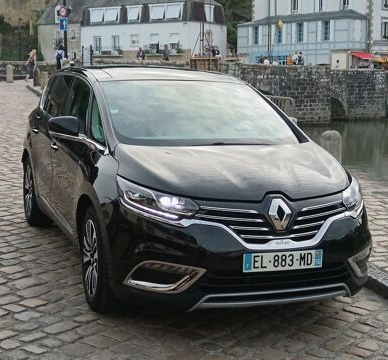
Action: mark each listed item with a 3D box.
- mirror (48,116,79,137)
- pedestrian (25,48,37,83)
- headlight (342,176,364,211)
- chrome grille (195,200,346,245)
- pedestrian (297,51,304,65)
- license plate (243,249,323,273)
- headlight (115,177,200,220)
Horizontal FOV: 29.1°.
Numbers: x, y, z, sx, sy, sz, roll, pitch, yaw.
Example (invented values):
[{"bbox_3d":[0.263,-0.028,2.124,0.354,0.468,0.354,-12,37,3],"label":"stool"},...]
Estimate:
[{"bbox_3d":[-0.962,-0.403,5.505,0.220,0.155,0.130,-2,9,-21],"label":"mirror"},{"bbox_3d":[-8.054,-5.633,37.000,0.550,1.650,0.550,5,9,30],"label":"pedestrian"},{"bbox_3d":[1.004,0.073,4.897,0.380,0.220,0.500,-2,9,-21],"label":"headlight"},{"bbox_3d":[0.492,0.248,4.395,1.000,0.260,0.160,-2,9,-21],"label":"chrome grille"},{"bbox_3d":[8.145,-8.906,57.000,0.500,1.720,0.350,1,7,0],"label":"pedestrian"},{"bbox_3d":[0.517,0.468,4.346,0.520,0.110,0.015,-2,9,-21],"label":"license plate"},{"bbox_3d":[-0.231,0.103,4.433,0.400,0.220,0.520,-2,9,-21],"label":"headlight"}]

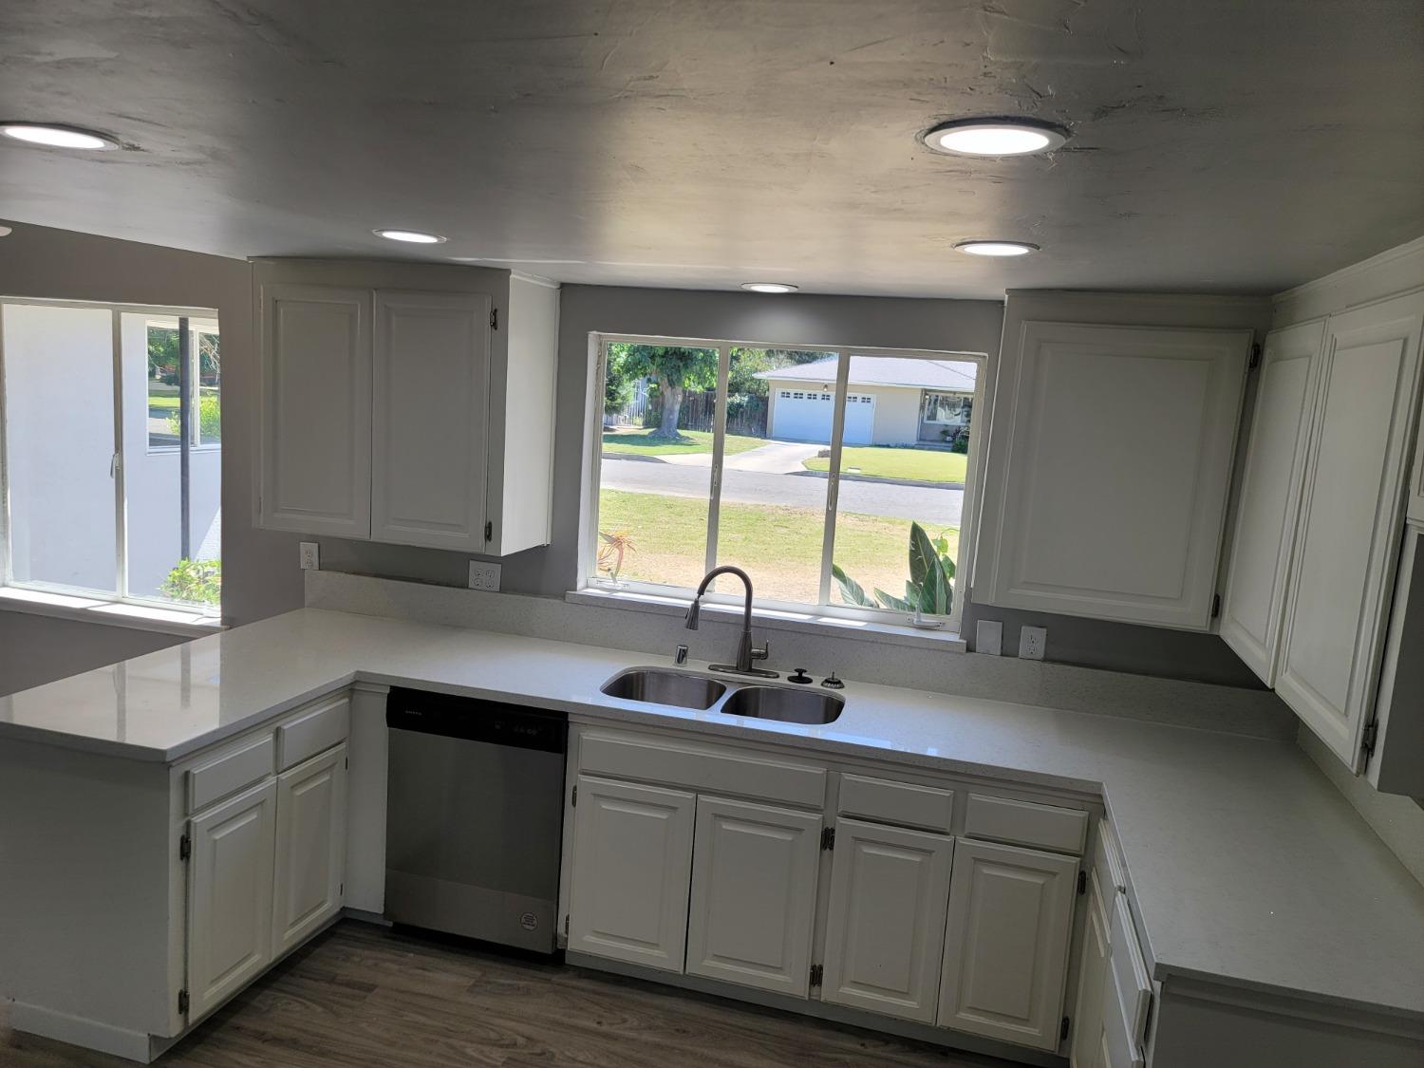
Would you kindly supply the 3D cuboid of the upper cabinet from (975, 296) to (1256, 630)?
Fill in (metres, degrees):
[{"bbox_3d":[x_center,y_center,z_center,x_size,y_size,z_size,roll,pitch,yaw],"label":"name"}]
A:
[{"bbox_3d":[1.190,-0.189,3.095,0.705,0.874,0.349,6,8,15],"label":"upper cabinet"}]

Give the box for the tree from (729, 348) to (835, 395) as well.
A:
[{"bbox_3d":[2.913,-8.072,51.287,6.500,5.500,5.500,6,8,15],"label":"tree"}]

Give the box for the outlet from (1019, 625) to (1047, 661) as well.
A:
[{"bbox_3d":[1.056,0.360,3.376,0.077,0.111,0.010,6,8,15],"label":"outlet"}]

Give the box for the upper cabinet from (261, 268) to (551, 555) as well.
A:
[{"bbox_3d":[-1.129,-0.460,3.715,1.006,0.950,0.349,6,8,15],"label":"upper cabinet"}]

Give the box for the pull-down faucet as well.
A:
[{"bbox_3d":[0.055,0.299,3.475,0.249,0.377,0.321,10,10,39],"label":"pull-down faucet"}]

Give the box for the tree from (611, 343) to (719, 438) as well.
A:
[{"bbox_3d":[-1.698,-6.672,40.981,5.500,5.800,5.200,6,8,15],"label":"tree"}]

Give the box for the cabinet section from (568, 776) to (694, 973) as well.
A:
[{"bbox_3d":[-0.242,1.030,3.135,0.374,0.568,0.030,6,8,15],"label":"cabinet section"}]

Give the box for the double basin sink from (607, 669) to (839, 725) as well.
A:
[{"bbox_3d":[0.042,0.616,3.312,0.760,0.205,0.411,6,8,15],"label":"double basin sink"}]

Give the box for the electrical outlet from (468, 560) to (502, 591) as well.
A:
[{"bbox_3d":[-0.862,0.163,3.892,0.129,0.111,0.010,6,8,15],"label":"electrical outlet"}]

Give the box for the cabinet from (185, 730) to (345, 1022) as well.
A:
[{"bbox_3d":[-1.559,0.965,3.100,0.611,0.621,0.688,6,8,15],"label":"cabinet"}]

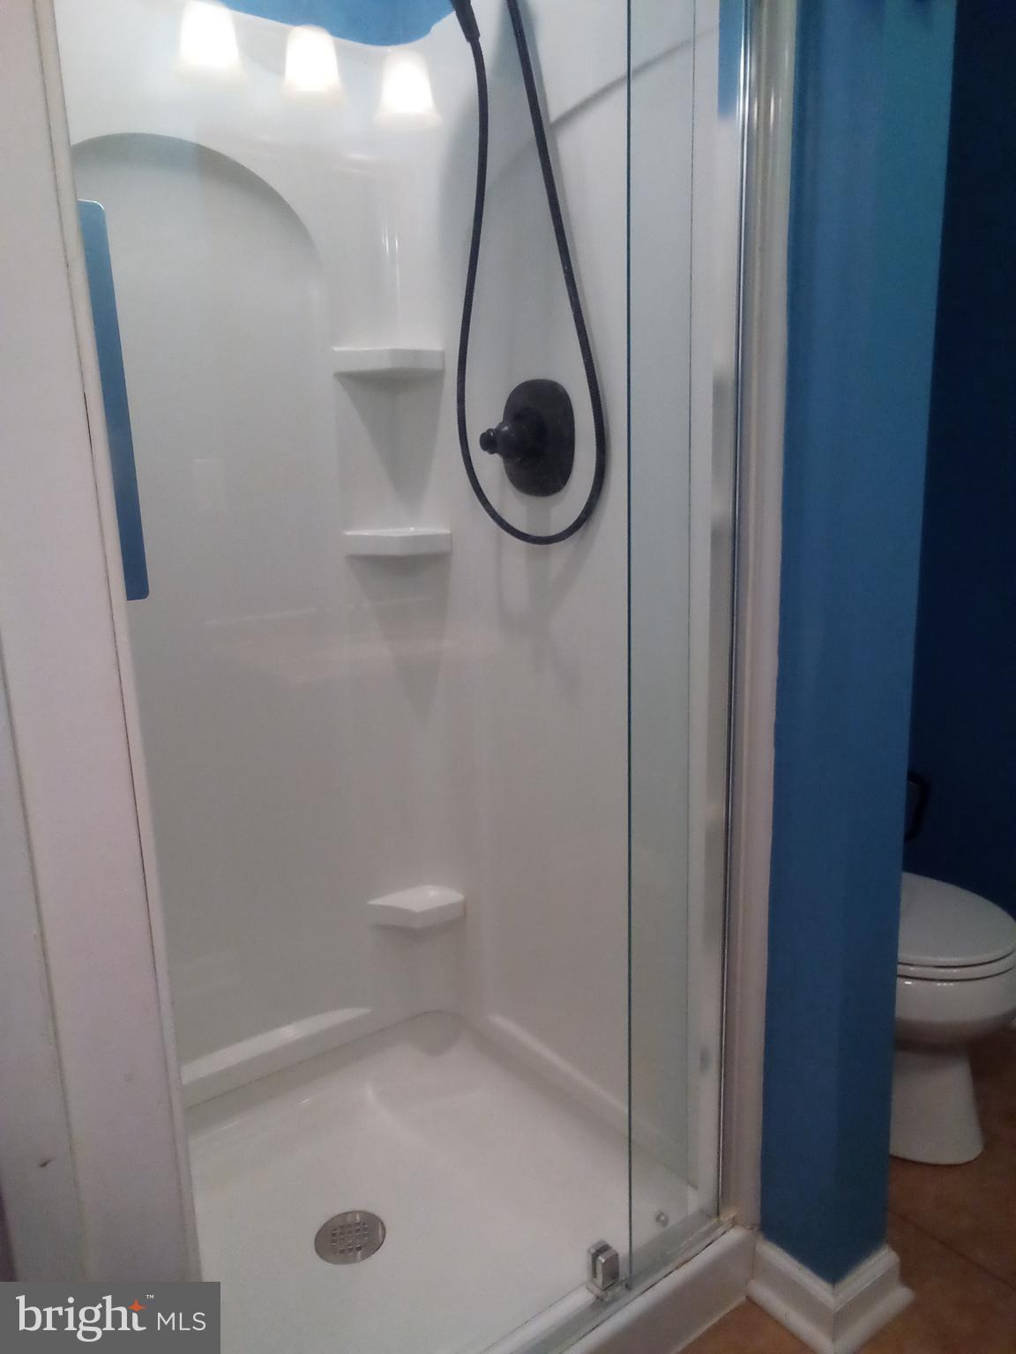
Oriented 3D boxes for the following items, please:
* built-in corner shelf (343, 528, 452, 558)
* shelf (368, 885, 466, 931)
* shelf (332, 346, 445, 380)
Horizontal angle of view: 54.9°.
[{"bbox_3d":[-0.200,-0.247,1.797,0.195,0.042,0.121,-1,12,3],"label":"built-in corner shelf"},{"bbox_3d":[-0.182,0.463,1.959,0.189,0.043,0.121,-1,12,3],"label":"shelf"},{"bbox_3d":[-0.207,-0.558,1.728,0.194,0.043,0.121,-1,12,3],"label":"shelf"}]

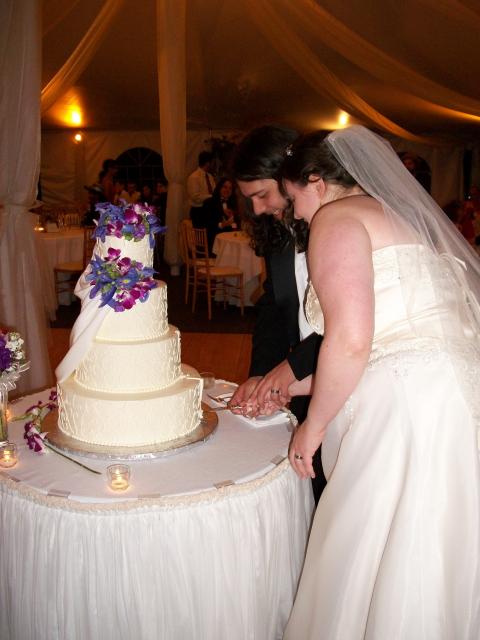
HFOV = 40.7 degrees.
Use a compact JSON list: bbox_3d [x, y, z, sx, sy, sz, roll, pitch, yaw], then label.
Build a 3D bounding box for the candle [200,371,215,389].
[{"bbox_3d":[-0.111,0.209,2.266,0.054,0.050,0.054,1,13,0],"label":"candle"}]

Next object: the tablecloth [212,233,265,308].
[{"bbox_3d":[0.412,-0.573,7.409,1.400,0.720,1.400,1,13,0],"label":"tablecloth"}]

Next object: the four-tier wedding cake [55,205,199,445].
[{"bbox_3d":[-0.319,-0.014,1.854,0.420,0.631,0.420,1,13,0],"label":"four-tier wedding cake"}]

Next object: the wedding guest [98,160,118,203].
[{"bbox_3d":[-1.899,-1.511,9.411,0.320,1.610,0.450,1,13,0],"label":"wedding guest"}]

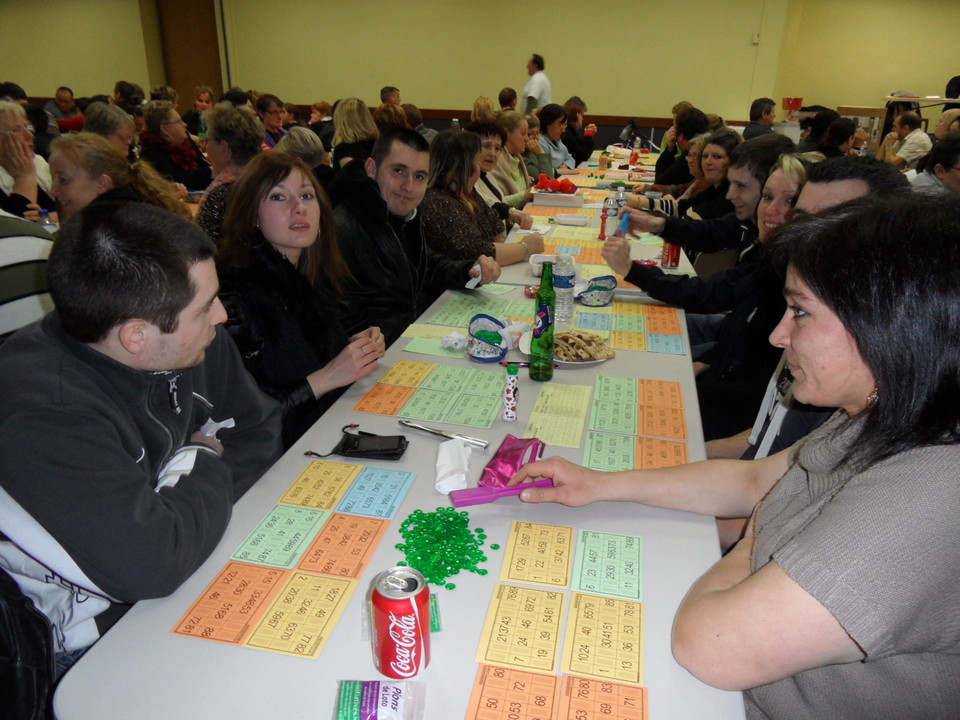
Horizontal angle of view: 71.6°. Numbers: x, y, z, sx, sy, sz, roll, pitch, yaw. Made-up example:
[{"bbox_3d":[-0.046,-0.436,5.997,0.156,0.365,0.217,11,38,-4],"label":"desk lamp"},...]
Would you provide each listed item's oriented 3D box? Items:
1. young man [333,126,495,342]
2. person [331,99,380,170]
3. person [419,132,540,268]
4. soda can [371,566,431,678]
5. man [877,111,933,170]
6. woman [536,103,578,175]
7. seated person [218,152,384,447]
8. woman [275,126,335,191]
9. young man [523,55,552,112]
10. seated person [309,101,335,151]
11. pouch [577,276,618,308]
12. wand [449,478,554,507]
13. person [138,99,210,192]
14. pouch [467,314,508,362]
[{"bbox_3d":[-0.145,-0.055,2.095,0.780,1.262,0.520,18,29,38],"label":"young man"},{"bbox_3d":[-0.836,-1.027,4.419,0.480,1.321,0.750,-15,26,-31],"label":"person"},{"bbox_3d":[0.076,-0.289,2.695,0.750,1.208,0.500,3,23,6],"label":"person"},{"bbox_3d":[-0.090,0.305,0.772,0.066,0.116,0.066,-4,22,-8],"label":"soda can"},{"bbox_3d":[3.326,-1.434,5.528,0.780,1.182,0.520,10,24,24],"label":"man"},{"bbox_3d":[0.666,-1.279,5.092,0.750,1.260,0.500,11,25,27],"label":"woman"},{"bbox_3d":[-0.327,0.151,1.615,0.740,1.246,0.480,16,27,35],"label":"seated person"},{"bbox_3d":[-0.901,-0.439,3.054,0.740,1.193,0.480,5,23,12],"label":"woman"},{"bbox_3d":[0.668,-2.813,8.142,0.340,1.691,0.520,3,23,5],"label":"young man"},{"bbox_3d":[-1.834,-2.229,7.476,0.750,1.256,0.500,3,22,8],"label":"seated person"},{"bbox_3d":[0.367,-0.220,2.087,0.112,0.072,0.090,2,23,3],"label":"pouch"},{"bbox_3d":[0.037,0.213,1.069,0.172,0.016,0.028,-8,23,-18],"label":"wand"},{"bbox_3d":[-1.449,-0.722,3.621,0.740,1.271,0.500,5,23,11],"label":"person"},{"bbox_3d":[0.023,-0.059,1.678,0.100,0.090,0.085,6,23,13],"label":"pouch"}]

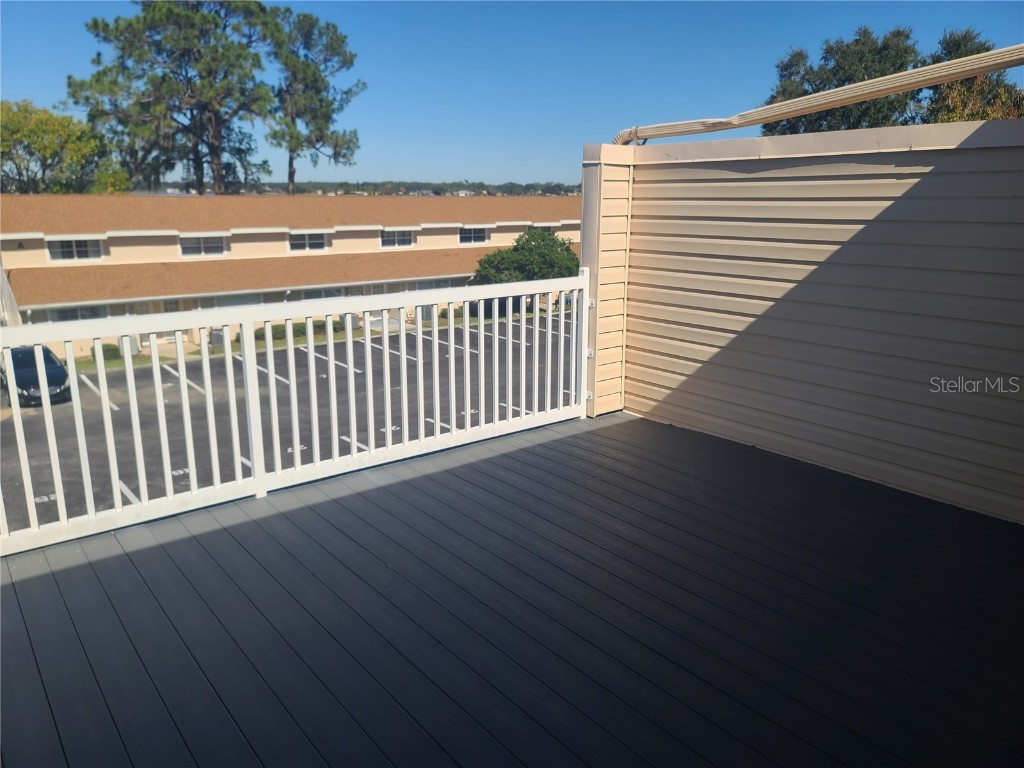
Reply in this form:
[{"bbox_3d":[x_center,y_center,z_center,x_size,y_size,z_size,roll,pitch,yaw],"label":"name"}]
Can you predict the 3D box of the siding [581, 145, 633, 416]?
[{"bbox_3d":[0.701,-0.749,5.565,0.336,1.995,0.181,-11,17,-37],"label":"siding"}]

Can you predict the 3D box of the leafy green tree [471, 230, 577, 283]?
[{"bbox_3d":[0.845,-6.553,43.131,6.297,4.912,6.108,0,14,0],"label":"leafy green tree"}]

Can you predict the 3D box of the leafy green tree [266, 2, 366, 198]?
[{"bbox_3d":[-16.557,-20.365,62.838,8.200,22.334,8.200,-11,17,-37],"label":"leafy green tree"}]

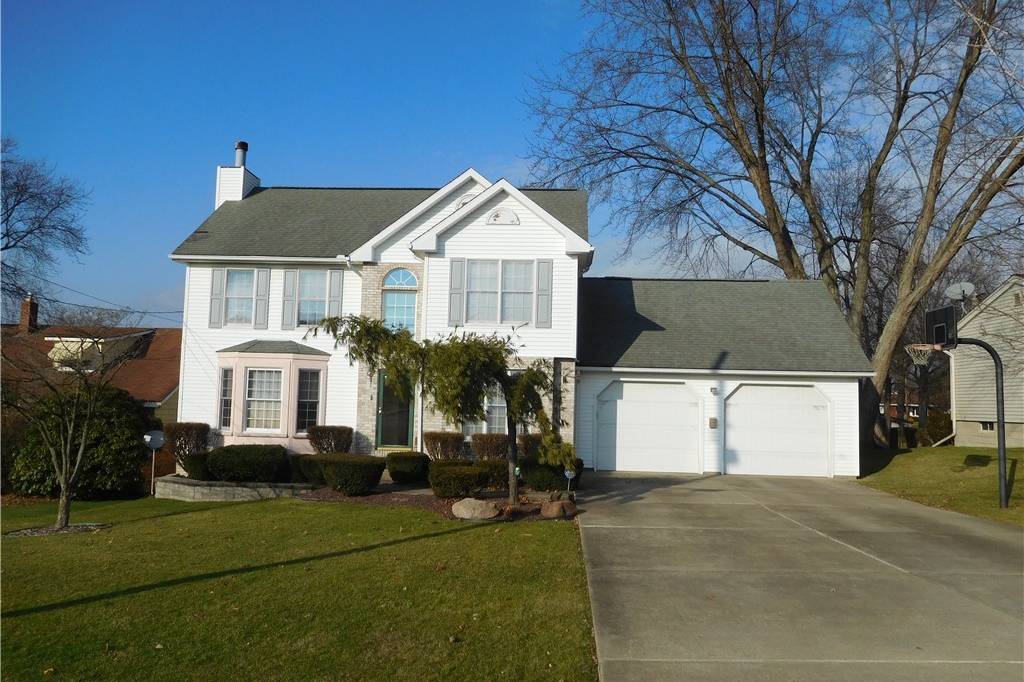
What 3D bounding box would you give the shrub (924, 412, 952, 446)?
[{"bbox_3d":[14.276,2.911,24.471,1.000,1.111,1.000,1,-5,0],"label":"shrub"}]

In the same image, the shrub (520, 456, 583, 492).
[{"bbox_3d":[0.813,2.721,15.279,1.265,0.615,1.100,1,-5,0],"label":"shrub"}]

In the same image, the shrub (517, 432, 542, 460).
[{"bbox_3d":[0.612,2.647,17.292,0.984,1.005,0.950,1,-5,0],"label":"shrub"}]

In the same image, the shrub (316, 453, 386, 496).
[{"bbox_3d":[-3.003,2.525,13.859,1.318,0.680,1.150,1,-5,4],"label":"shrub"}]

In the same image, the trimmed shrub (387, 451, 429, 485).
[{"bbox_3d":[-2.210,2.677,15.628,0.911,0.618,0.920,1,-5,0],"label":"trimmed shrub"}]

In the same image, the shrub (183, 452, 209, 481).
[{"bbox_3d":[-7.207,2.865,17.021,0.762,0.700,0.720,1,-5,4],"label":"shrub"}]

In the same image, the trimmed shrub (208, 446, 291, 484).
[{"bbox_3d":[-6.478,3.011,18.101,1.974,0.856,1.100,1,-5,0],"label":"trimmed shrub"}]

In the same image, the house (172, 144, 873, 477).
[{"bbox_3d":[0.105,-1.297,22.212,18.800,10.050,9.050,1,-5,4],"label":"house"}]

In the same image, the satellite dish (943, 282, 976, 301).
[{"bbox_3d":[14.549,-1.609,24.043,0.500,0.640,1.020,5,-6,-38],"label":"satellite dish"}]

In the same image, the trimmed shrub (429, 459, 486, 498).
[{"bbox_3d":[-0.992,2.566,13.500,1.068,0.600,0.950,1,-5,4],"label":"trimmed shrub"}]

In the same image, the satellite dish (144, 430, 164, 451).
[{"bbox_3d":[-8.267,2.301,17.100,0.530,0.500,0.330,1,-18,3],"label":"satellite dish"}]

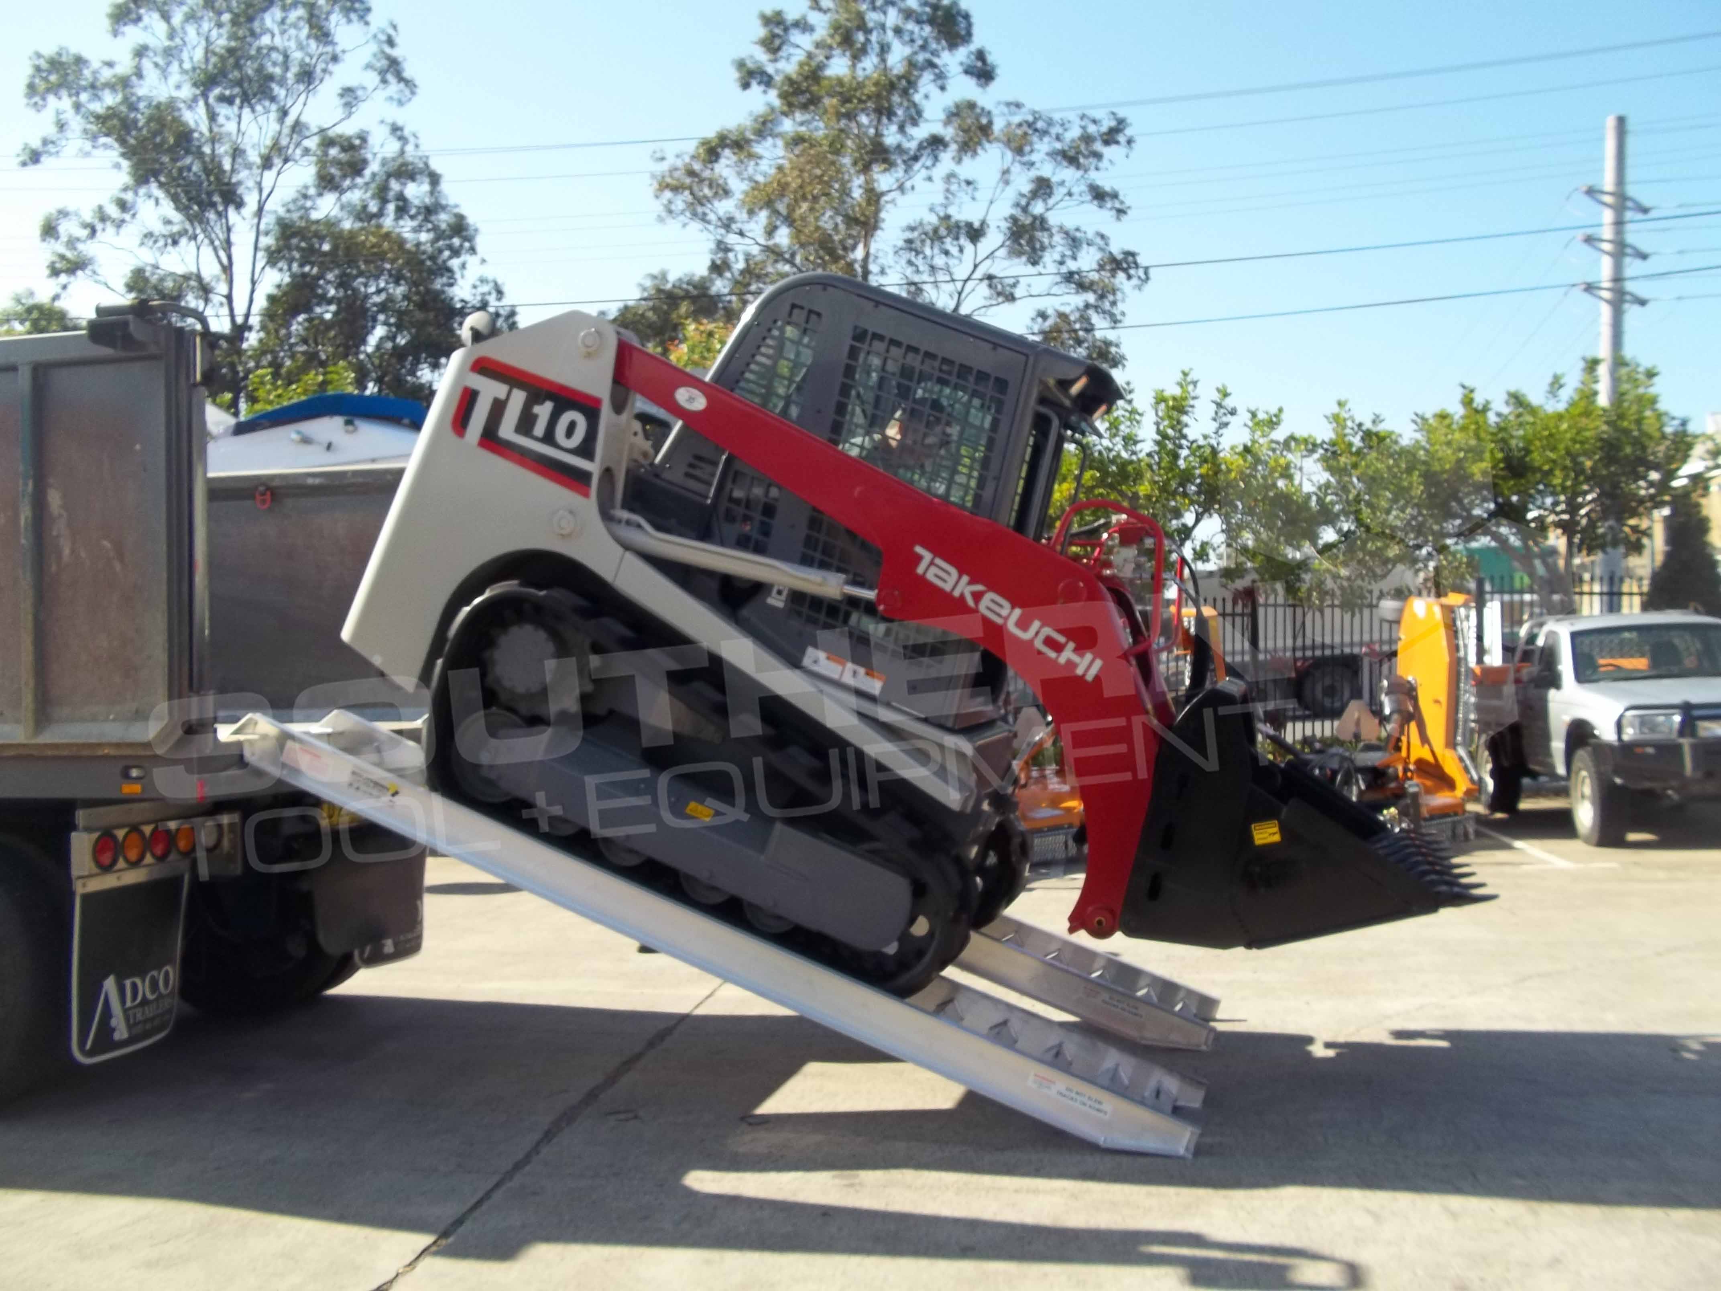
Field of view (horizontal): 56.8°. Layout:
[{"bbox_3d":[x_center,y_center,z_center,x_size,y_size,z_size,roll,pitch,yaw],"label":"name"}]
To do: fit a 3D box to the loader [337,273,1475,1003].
[{"bbox_3d":[0.356,-0.018,5.999,3.930,2.176,1.833,22,6,13],"label":"loader"}]

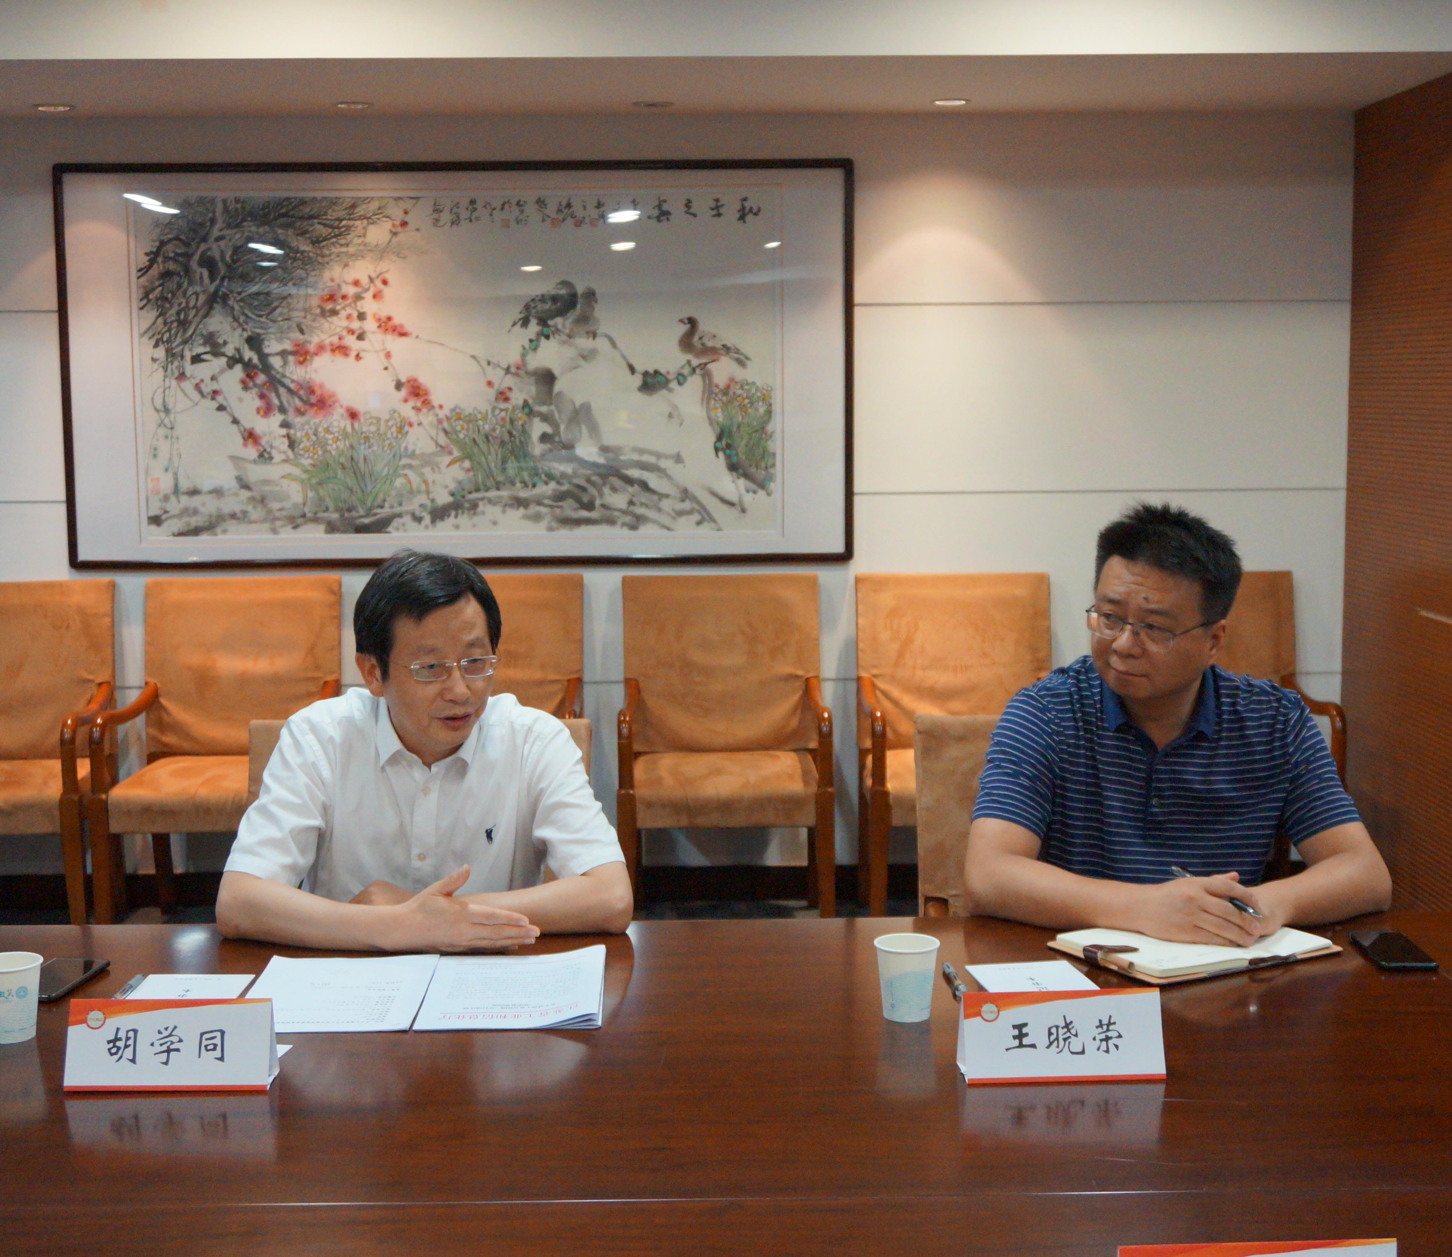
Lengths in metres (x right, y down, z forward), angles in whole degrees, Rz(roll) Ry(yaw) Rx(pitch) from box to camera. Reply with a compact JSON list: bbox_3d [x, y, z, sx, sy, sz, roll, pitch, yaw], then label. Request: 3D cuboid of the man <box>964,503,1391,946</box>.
[{"bbox_3d":[0.617,0.474,2.950,0.580,1.280,0.760,0,7,3],"label":"man"}]

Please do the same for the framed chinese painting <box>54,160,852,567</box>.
[{"bbox_3d":[-0.741,-0.730,5.829,2.180,1.102,0.040,-1,7,-1],"label":"framed chinese painting"}]

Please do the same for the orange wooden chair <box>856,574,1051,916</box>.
[{"bbox_3d":[0.640,0.339,5.613,0.575,0.945,0.610,-1,7,-1],"label":"orange wooden chair"}]

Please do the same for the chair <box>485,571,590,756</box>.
[{"bbox_3d":[-0.659,0.349,5.598,0.575,0.945,0.610,-1,7,-1],"label":"chair"}]

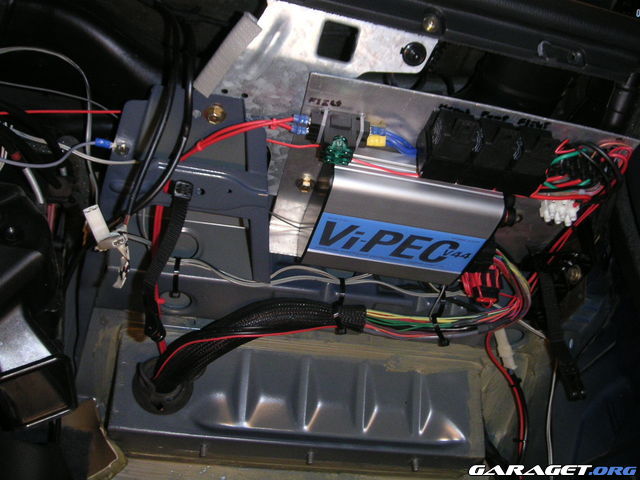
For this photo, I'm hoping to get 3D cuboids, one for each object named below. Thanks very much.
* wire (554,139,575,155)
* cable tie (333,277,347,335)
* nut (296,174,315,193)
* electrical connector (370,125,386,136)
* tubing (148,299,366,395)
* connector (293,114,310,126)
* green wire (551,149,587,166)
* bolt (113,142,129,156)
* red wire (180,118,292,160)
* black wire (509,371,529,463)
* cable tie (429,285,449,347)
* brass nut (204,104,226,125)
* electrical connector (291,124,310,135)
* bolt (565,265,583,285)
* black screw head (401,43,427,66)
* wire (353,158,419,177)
[{"bbox_3d":[0.168,-0.064,0.482,0.013,0.010,0.007,5,6,-11],"label":"wire"},{"bbox_3d":[0.017,0.057,0.610,0.011,0.050,0.022,1,18,0],"label":"cable tie"},{"bbox_3d":[-0.011,-0.044,0.553,0.015,0.010,0.015,9,-33,-11],"label":"nut"},{"bbox_3d":[0.041,-0.076,0.487,0.011,0.007,0.007,5,6,-11],"label":"electrical connector"},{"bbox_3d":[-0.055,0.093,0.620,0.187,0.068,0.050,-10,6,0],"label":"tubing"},{"bbox_3d":[-0.013,-0.086,0.505,0.014,0.006,0.006,9,19,-10],"label":"connector"},{"bbox_3d":[0.171,-0.057,0.482,0.024,0.011,0.010,5,6,-11],"label":"green wire"},{"bbox_3d":[-0.151,-0.070,0.535,0.013,0.013,0.006,6,46,-6],"label":"bolt"},{"bbox_3d":[-0.062,-0.075,0.517,0.106,0.020,0.015,-13,-4,31],"label":"red wire"},{"bbox_3d":[0.172,0.153,0.610,0.016,0.080,0.013,-5,17,0],"label":"black wire"},{"bbox_3d":[0.101,0.065,0.600,0.014,0.050,0.022,1,18,0],"label":"cable tie"},{"bbox_3d":[-0.079,-0.095,0.532,0.015,0.015,0.006,6,46,-6],"label":"brass nut"},{"bbox_3d":[-0.014,-0.080,0.508,0.015,0.006,0.006,9,19,-10],"label":"electrical connector"},{"bbox_3d":[0.226,0.031,0.625,0.015,0.015,0.010,14,14,9],"label":"bolt"},{"bbox_3d":[0.067,-0.133,0.502,0.017,0.017,0.006,6,33,-5],"label":"black screw head"},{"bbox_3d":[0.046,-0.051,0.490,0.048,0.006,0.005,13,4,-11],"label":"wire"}]

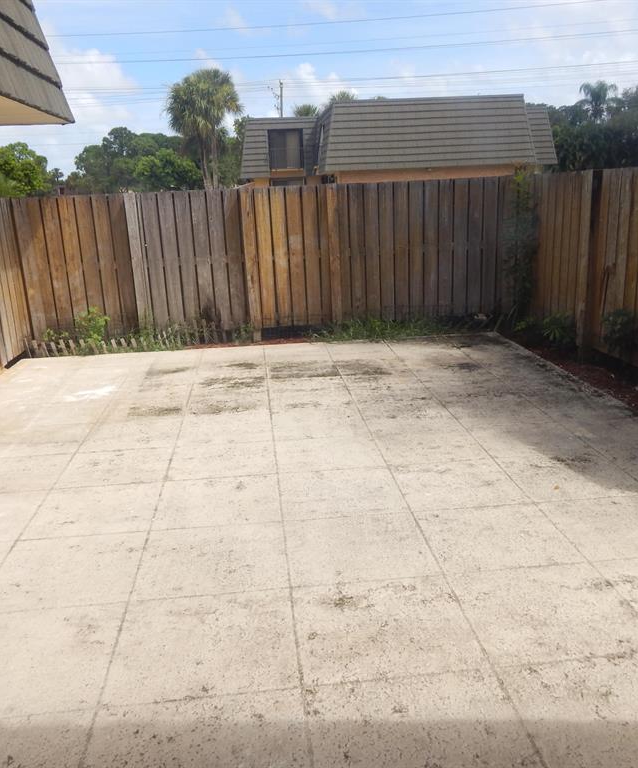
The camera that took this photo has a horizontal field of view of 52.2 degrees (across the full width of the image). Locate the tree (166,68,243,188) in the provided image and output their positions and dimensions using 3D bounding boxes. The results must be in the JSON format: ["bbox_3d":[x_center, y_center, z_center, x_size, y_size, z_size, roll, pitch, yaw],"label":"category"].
[{"bbox_3d":[-5.632,-11.649,32.651,3.830,7.620,3.830,-4,16,-5],"label":"tree"}]

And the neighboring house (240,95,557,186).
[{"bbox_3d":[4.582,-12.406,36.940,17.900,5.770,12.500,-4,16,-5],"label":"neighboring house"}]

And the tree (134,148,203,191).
[{"bbox_3d":[-8.585,-11.302,37.665,3.950,4.380,3.950,-4,16,-5],"label":"tree"}]

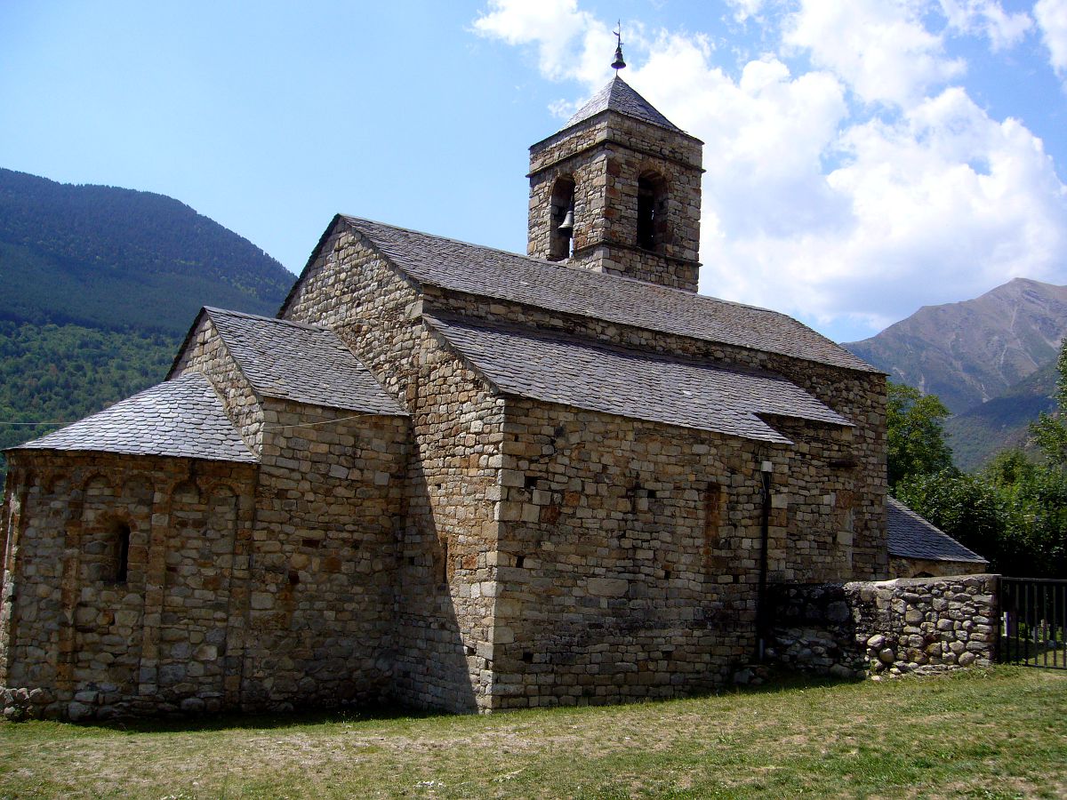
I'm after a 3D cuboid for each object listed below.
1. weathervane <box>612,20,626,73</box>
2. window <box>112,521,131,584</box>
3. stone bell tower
[{"bbox_3d":[2.421,-9.998,30.435,0.414,1.533,0.414,2,-7,0],"label":"weathervane"},{"bbox_3d":[-5.854,2.181,15.443,0.262,0.874,0.300,3,-7,-2],"label":"window"},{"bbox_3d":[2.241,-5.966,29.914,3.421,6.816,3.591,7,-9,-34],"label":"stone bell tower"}]

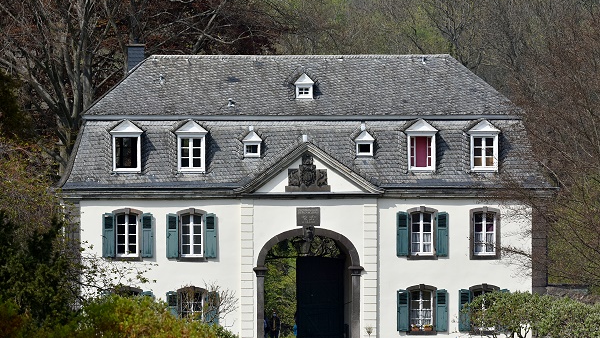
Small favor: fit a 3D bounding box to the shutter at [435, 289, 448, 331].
[{"bbox_3d":[6.023,6.002,222.264,0.487,1.757,0.060,0,-1,-3],"label":"shutter"}]

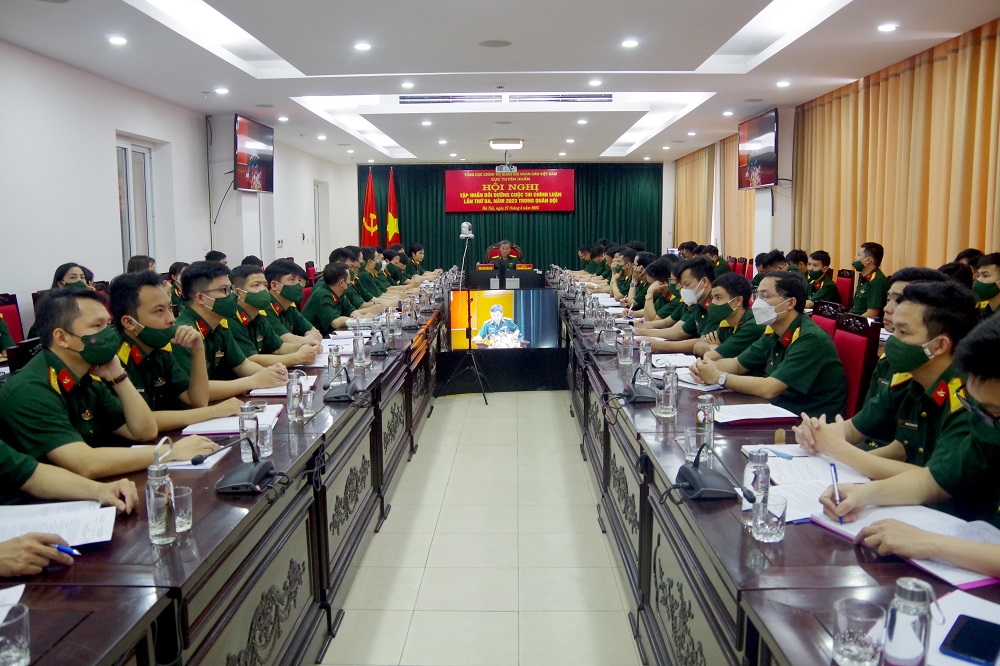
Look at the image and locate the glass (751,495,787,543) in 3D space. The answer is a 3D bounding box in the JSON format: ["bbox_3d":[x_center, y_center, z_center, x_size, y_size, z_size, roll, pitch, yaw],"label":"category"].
[{"bbox_3d":[0.647,0.451,1.802,0.084,0.090,0.084,0,8,1],"label":"glass"}]

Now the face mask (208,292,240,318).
[{"bbox_3d":[-1.172,-0.117,3.200,0.090,0.115,0.145,6,9,18],"label":"face mask"}]

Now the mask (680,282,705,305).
[{"bbox_3d":[1.078,-0.224,4.200,0.090,0.120,0.145,-18,14,-20],"label":"mask"}]

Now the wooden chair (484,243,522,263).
[{"bbox_3d":[0.083,-0.697,11.414,0.640,1.200,0.600,0,8,1],"label":"wooden chair"}]

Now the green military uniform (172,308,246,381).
[{"bbox_3d":[-1.412,0.164,3.716,0.370,0.550,0.470,2,9,17],"label":"green military uniform"}]

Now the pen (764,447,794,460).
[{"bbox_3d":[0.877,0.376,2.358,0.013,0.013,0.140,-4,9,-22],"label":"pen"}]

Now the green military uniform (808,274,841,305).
[{"bbox_3d":[2.557,-0.206,5.976,0.360,0.540,0.460,-3,9,-20],"label":"green military uniform"}]

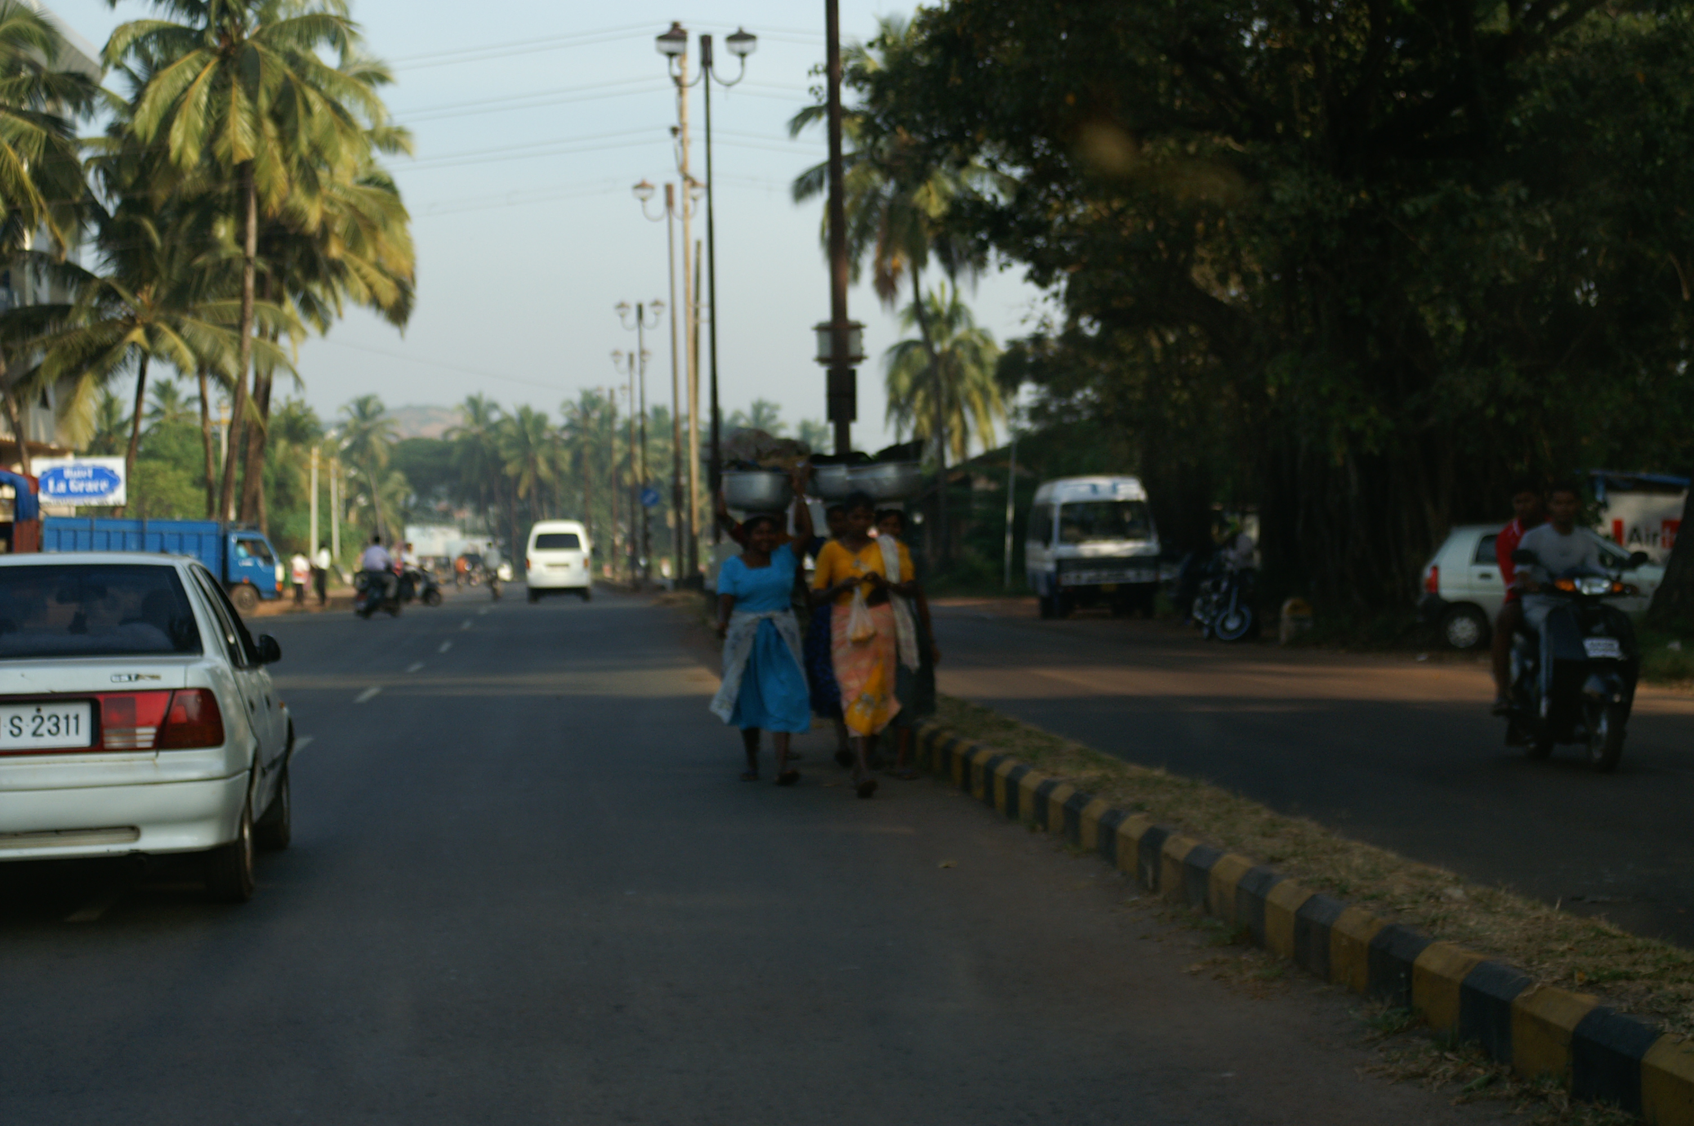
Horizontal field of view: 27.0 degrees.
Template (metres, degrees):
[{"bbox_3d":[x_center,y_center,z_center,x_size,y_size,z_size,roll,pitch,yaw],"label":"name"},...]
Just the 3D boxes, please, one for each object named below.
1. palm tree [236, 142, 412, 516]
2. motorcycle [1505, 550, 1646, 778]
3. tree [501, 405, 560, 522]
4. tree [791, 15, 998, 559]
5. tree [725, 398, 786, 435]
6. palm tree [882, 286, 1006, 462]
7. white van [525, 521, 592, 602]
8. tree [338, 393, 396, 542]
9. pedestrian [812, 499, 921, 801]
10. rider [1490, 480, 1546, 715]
[{"bbox_3d":[-14.155,-5.131,93.000,5.700,12.300,5.700,-1,0,-5],"label":"palm tree"},{"bbox_3d":[4.084,0.531,19.800,0.740,1.200,1.780,-1,0,-6],"label":"motorcycle"},{"bbox_3d":[-21.486,-5.449,240.000,4.400,10.700,4.400,-1,0,-5],"label":"tree"},{"bbox_3d":[1.392,-7.693,103.000,6.000,16.400,6.000,-1,0,-5],"label":"tree"},{"bbox_3d":[-6.261,-5.855,240.000,4.300,10.800,4.300,-1,0,-5],"label":"tree"},{"bbox_3d":[4.552,-6.503,165.000,5.600,13.300,5.600,-1,0,-5],"label":"palm tree"},{"bbox_3d":[-6.832,-0.047,83.500,1.470,1.880,3.600,-1,0,-4],"label":"white van"},{"bbox_3d":[-30.615,-5.320,225.000,4.200,11.200,4.200,-1,0,-5],"label":"tree"},{"bbox_3d":[0.096,0.440,18.900,0.580,1.640,0.420,-1,0,-2],"label":"pedestrian"},{"bbox_3d":[3.878,0.197,20.200,0.520,1.350,0.620,-1,0,-6],"label":"rider"}]

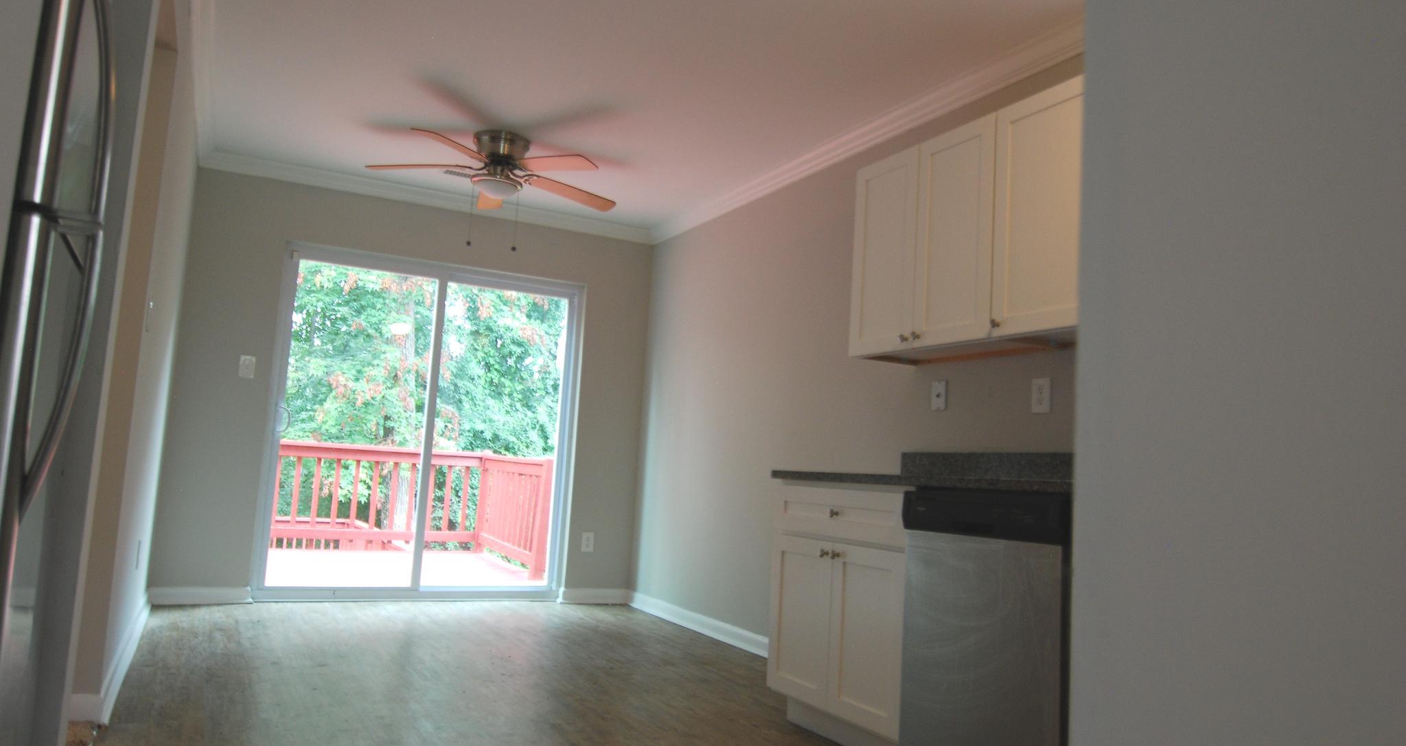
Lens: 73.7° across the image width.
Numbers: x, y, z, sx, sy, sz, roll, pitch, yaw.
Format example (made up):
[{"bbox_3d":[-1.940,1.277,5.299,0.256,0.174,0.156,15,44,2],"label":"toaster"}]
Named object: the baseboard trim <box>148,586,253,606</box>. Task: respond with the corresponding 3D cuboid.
[{"bbox_3d":[-2.737,1.218,5.103,0.490,0.100,0.018,6,-7,-26],"label":"baseboard trim"}]

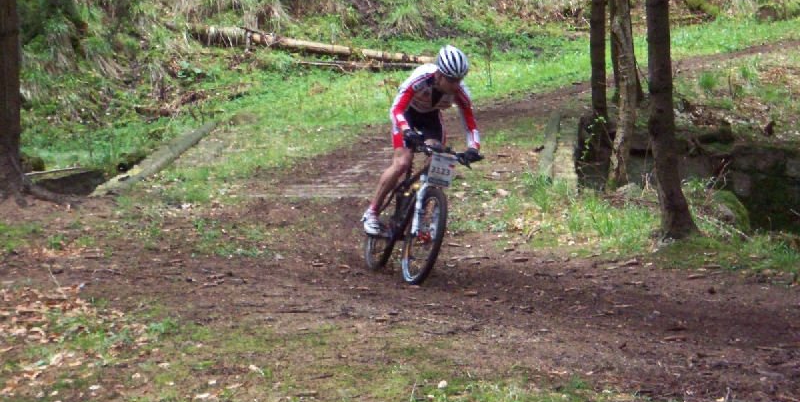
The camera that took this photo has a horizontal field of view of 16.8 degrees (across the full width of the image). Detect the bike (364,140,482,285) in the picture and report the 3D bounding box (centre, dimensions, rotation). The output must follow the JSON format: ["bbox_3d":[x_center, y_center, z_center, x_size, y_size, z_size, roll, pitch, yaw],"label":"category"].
[{"bbox_3d":[0.060,0.040,18.708,0.610,1.010,1.730,13,0,-16],"label":"bike"}]

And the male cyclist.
[{"bbox_3d":[0.118,-0.384,18.793,0.630,1.330,0.950,9,1,-15],"label":"male cyclist"}]

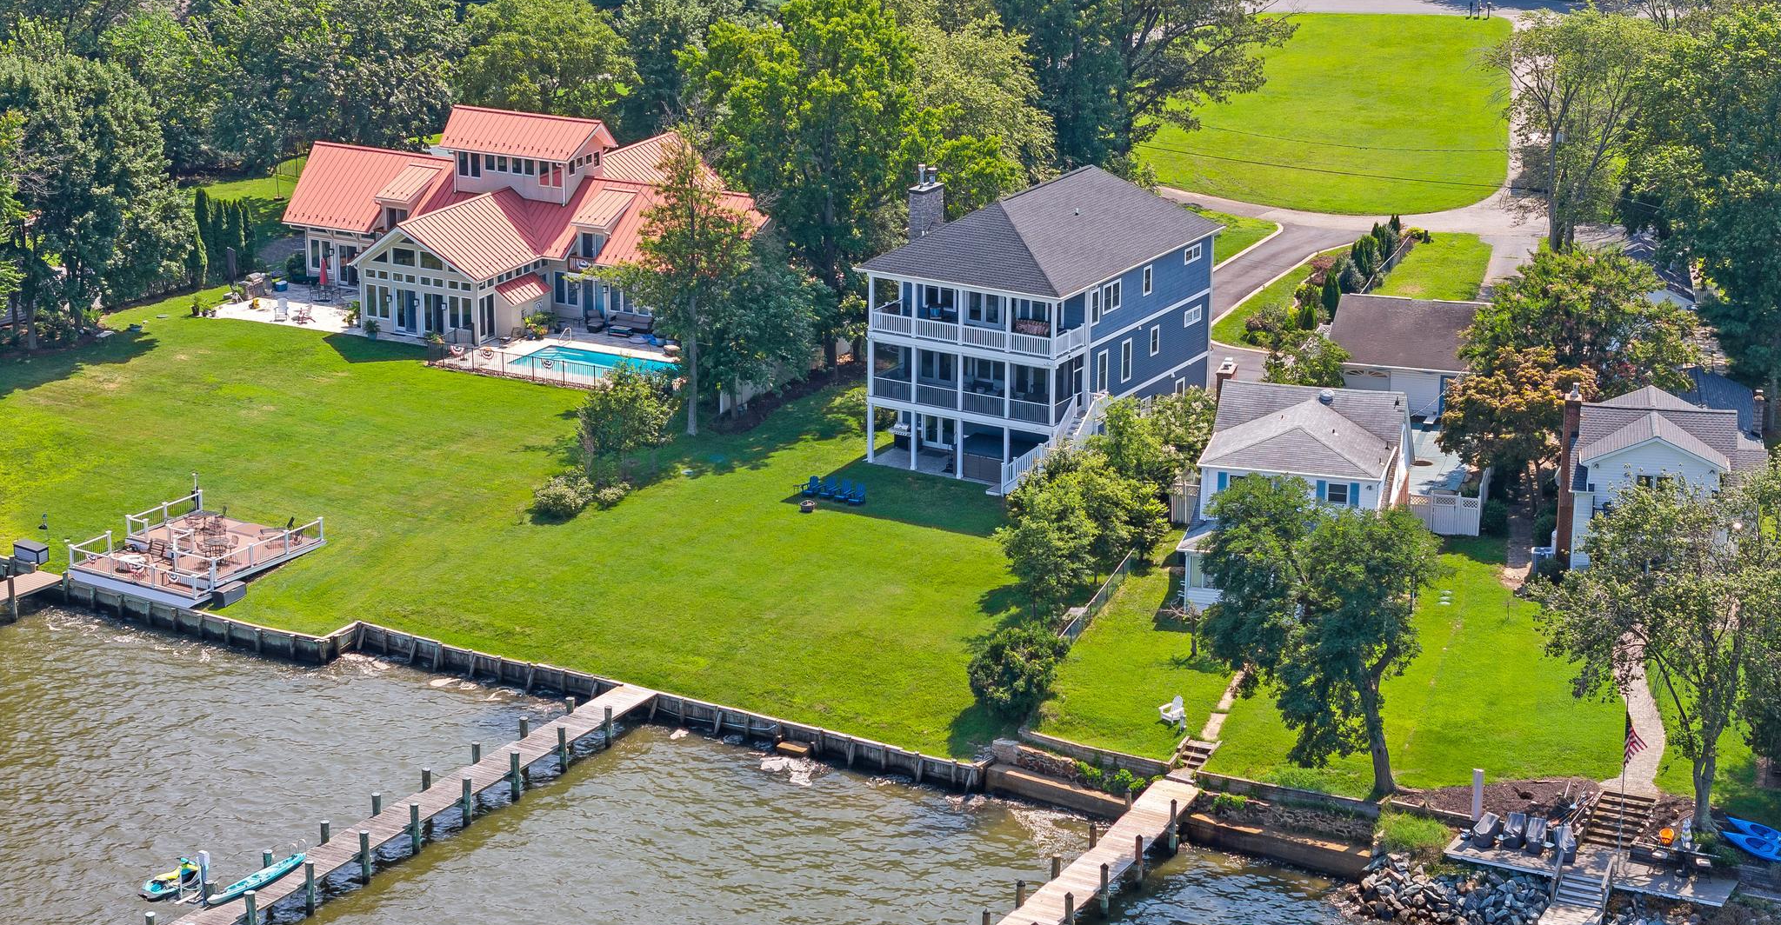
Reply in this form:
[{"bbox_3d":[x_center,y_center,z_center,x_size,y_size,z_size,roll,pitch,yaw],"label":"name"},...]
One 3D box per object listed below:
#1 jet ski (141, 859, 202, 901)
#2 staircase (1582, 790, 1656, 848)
[{"bbox_3d":[-24.615,14.229,123.595,1.080,1.000,2.550,16,23,42],"label":"jet ski"},{"bbox_3d":[25.532,12.507,126.319,1.850,1.080,2.450,9,19,27],"label":"staircase"}]

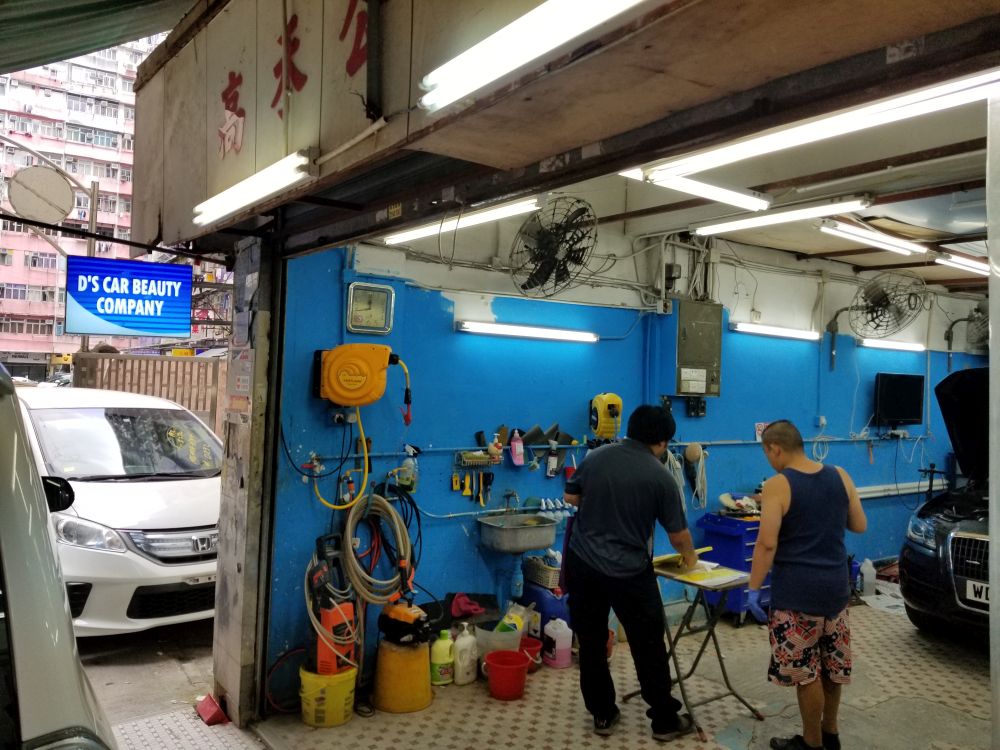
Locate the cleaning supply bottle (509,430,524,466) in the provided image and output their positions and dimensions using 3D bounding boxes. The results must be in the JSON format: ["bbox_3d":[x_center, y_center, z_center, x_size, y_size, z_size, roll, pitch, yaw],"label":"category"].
[{"bbox_3d":[0.111,0.475,4.924,0.085,0.250,0.060,-2,-2,-35],"label":"cleaning supply bottle"}]

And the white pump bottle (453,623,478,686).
[{"bbox_3d":[-0.193,1.619,4.388,0.130,0.340,0.110,2,-1,-12],"label":"white pump bottle"}]

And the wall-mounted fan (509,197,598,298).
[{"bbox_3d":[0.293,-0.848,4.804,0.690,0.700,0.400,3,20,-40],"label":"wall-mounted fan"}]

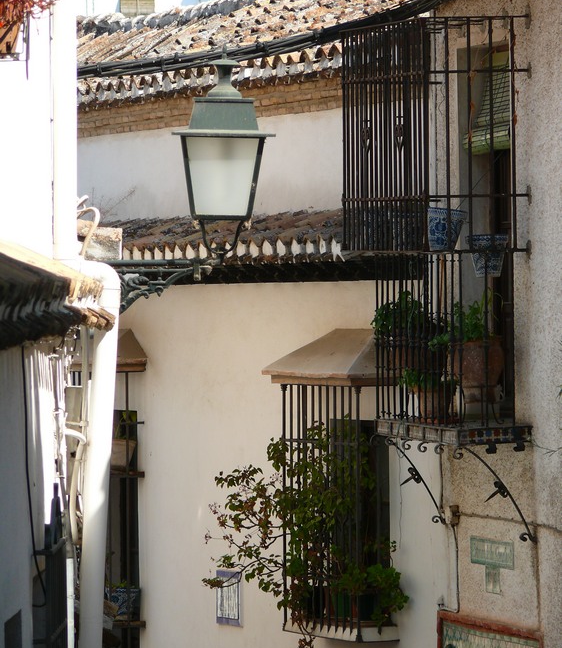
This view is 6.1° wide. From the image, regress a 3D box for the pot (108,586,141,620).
[{"bbox_3d":[-1.036,1.848,35.000,0.215,0.215,0.215,-1,1,0],"label":"pot"}]

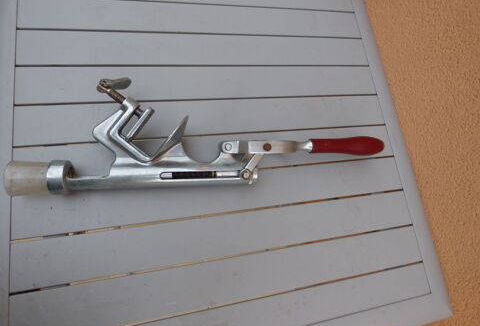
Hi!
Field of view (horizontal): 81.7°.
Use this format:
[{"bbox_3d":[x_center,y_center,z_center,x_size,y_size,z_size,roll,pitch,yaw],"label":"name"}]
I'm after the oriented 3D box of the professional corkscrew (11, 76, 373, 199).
[{"bbox_3d":[-0.021,-0.041,0.375,0.505,0.057,0.144,-2,77,-14],"label":"professional corkscrew"}]

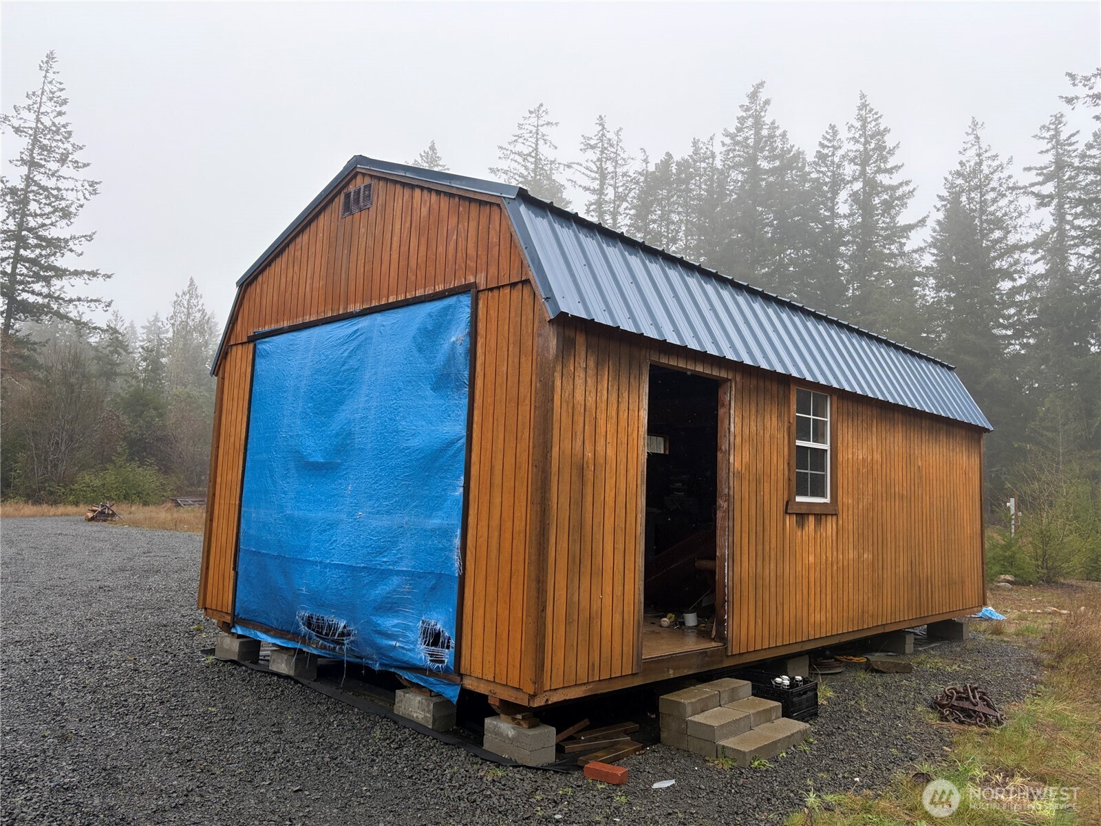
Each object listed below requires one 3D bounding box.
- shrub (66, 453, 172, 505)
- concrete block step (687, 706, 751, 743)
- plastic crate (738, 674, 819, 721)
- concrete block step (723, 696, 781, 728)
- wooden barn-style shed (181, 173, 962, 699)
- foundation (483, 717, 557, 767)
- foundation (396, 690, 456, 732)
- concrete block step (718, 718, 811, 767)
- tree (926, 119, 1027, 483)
[{"bbox_3d":[-22.453,3.466,43.000,5.500,2.750,4.200,5,-7,-27],"label":"shrub"},{"bbox_3d":[0.982,1.807,4.800,0.192,0.093,0.400,-3,-8,40],"label":"concrete block step"},{"bbox_3d":[1.495,1.952,5.685,0.520,0.235,0.420,-3,-8,40],"label":"plastic crate"},{"bbox_3d":[1.244,1.849,5.105,0.192,0.093,0.400,-3,-8,40],"label":"concrete block step"},{"bbox_3d":[1.060,0.266,8.483,4.265,3.538,7.415,-4,-9,44],"label":"wooden barn-style shed"},{"bbox_3d":[-0.176,1.833,4.642,0.196,0.180,0.400,8,-8,-43],"label":"foundation"},{"bbox_3d":[-0.800,1.895,5.301,0.400,0.180,0.196,-4,-8,44],"label":"foundation"},{"bbox_3d":[1.253,1.912,4.820,0.195,0.094,0.805,-3,-8,40],"label":"concrete block step"},{"bbox_3d":[19.711,-3.910,37.863,5.100,19.938,5.100,-1,-7,28],"label":"tree"}]

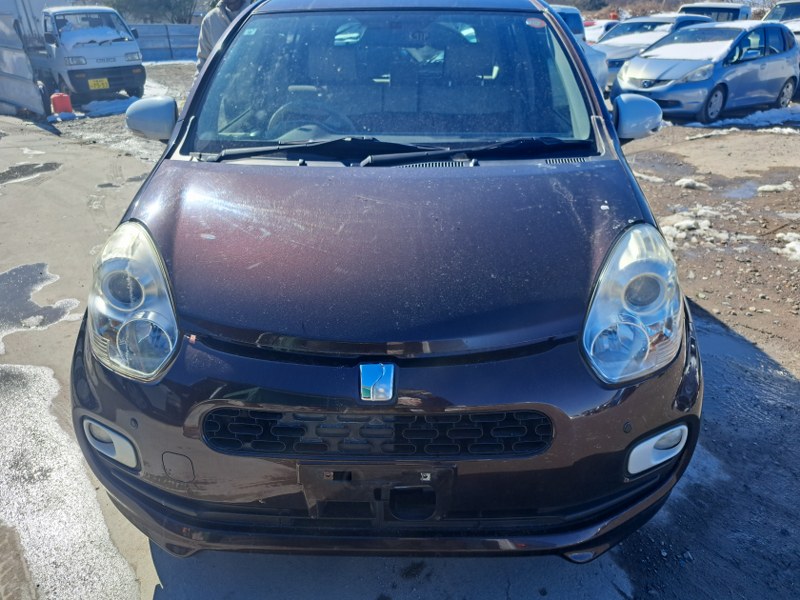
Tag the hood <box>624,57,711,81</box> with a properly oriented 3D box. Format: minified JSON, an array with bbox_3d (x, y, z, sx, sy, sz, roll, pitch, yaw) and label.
[{"bbox_3d":[4.447,-3.899,9.278,0.850,0.280,1.340,-17,29,-31],"label":"hood"}]

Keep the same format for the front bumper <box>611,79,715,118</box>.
[{"bbox_3d":[4.111,-3.371,9.105,0.500,0.480,1.660,-17,30,-32],"label":"front bumper"}]

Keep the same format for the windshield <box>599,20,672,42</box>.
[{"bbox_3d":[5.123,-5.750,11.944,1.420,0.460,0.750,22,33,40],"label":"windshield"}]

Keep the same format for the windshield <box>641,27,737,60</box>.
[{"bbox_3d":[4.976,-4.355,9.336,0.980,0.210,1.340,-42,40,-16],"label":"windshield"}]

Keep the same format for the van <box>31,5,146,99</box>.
[{"bbox_3d":[-6.366,-4.804,10.902,3.150,1.720,1.420,23,33,40],"label":"van"}]

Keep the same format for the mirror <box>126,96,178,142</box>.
[{"bbox_3d":[-0.872,-0.649,1.995,0.200,0.150,0.130,0,25,1],"label":"mirror"}]

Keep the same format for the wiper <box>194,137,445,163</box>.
[{"bbox_3d":[-0.260,-0.487,1.799,0.810,0.080,0.130,0,25,2],"label":"wiper"}]

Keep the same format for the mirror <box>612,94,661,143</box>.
[{"bbox_3d":[0.850,-0.666,2.020,0.190,0.150,0.120,0,25,2],"label":"mirror"}]

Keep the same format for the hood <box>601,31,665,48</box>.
[{"bbox_3d":[4.812,-5.362,11.646,1.420,0.300,0.950,22,33,40],"label":"hood"}]

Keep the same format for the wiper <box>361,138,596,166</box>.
[{"bbox_3d":[0.243,-0.477,1.773,0.750,0.080,0.130,0,25,2],"label":"wiper"}]

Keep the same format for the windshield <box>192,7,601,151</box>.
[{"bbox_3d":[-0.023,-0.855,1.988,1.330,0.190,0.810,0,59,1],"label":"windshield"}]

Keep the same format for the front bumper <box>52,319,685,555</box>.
[{"bbox_3d":[-0.042,0.311,1.359,1.630,0.540,0.440,0,25,2],"label":"front bumper"}]

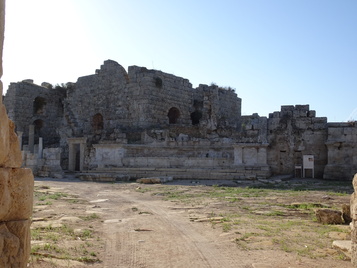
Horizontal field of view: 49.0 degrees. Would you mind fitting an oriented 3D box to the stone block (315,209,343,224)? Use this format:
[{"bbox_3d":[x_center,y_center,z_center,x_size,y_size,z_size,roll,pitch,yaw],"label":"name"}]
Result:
[{"bbox_3d":[3.847,2.105,10.000,0.620,0.340,0.420,0,-4,8],"label":"stone block"}]

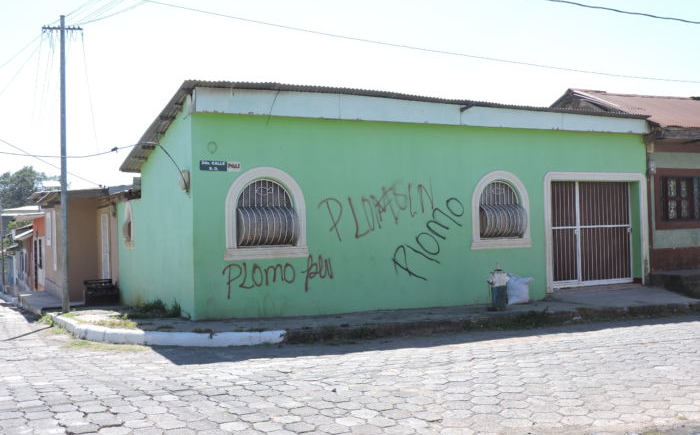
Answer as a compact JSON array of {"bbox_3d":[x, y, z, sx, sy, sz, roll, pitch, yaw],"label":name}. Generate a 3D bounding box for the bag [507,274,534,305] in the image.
[{"bbox_3d":[3.069,1.300,14.602,0.460,0.560,0.280,-1,-1,-27],"label":"bag"}]

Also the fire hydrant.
[{"bbox_3d":[2.553,1.216,13.954,0.380,0.770,0.330,-1,-1,-14],"label":"fire hydrant"}]

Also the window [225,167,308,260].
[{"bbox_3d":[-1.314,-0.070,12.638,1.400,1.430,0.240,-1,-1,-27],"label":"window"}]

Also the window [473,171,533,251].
[{"bbox_3d":[2.725,-0.139,14.716,1.360,1.420,0.240,-1,-1,-27],"label":"window"}]

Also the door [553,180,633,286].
[{"bbox_3d":[4.743,0.328,16.020,2.220,2.050,0.100,-1,-1,-27],"label":"door"}]

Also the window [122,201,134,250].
[{"bbox_3d":[-4.544,0.171,16.638,0.220,0.980,0.900,-1,-1,-25],"label":"window"}]

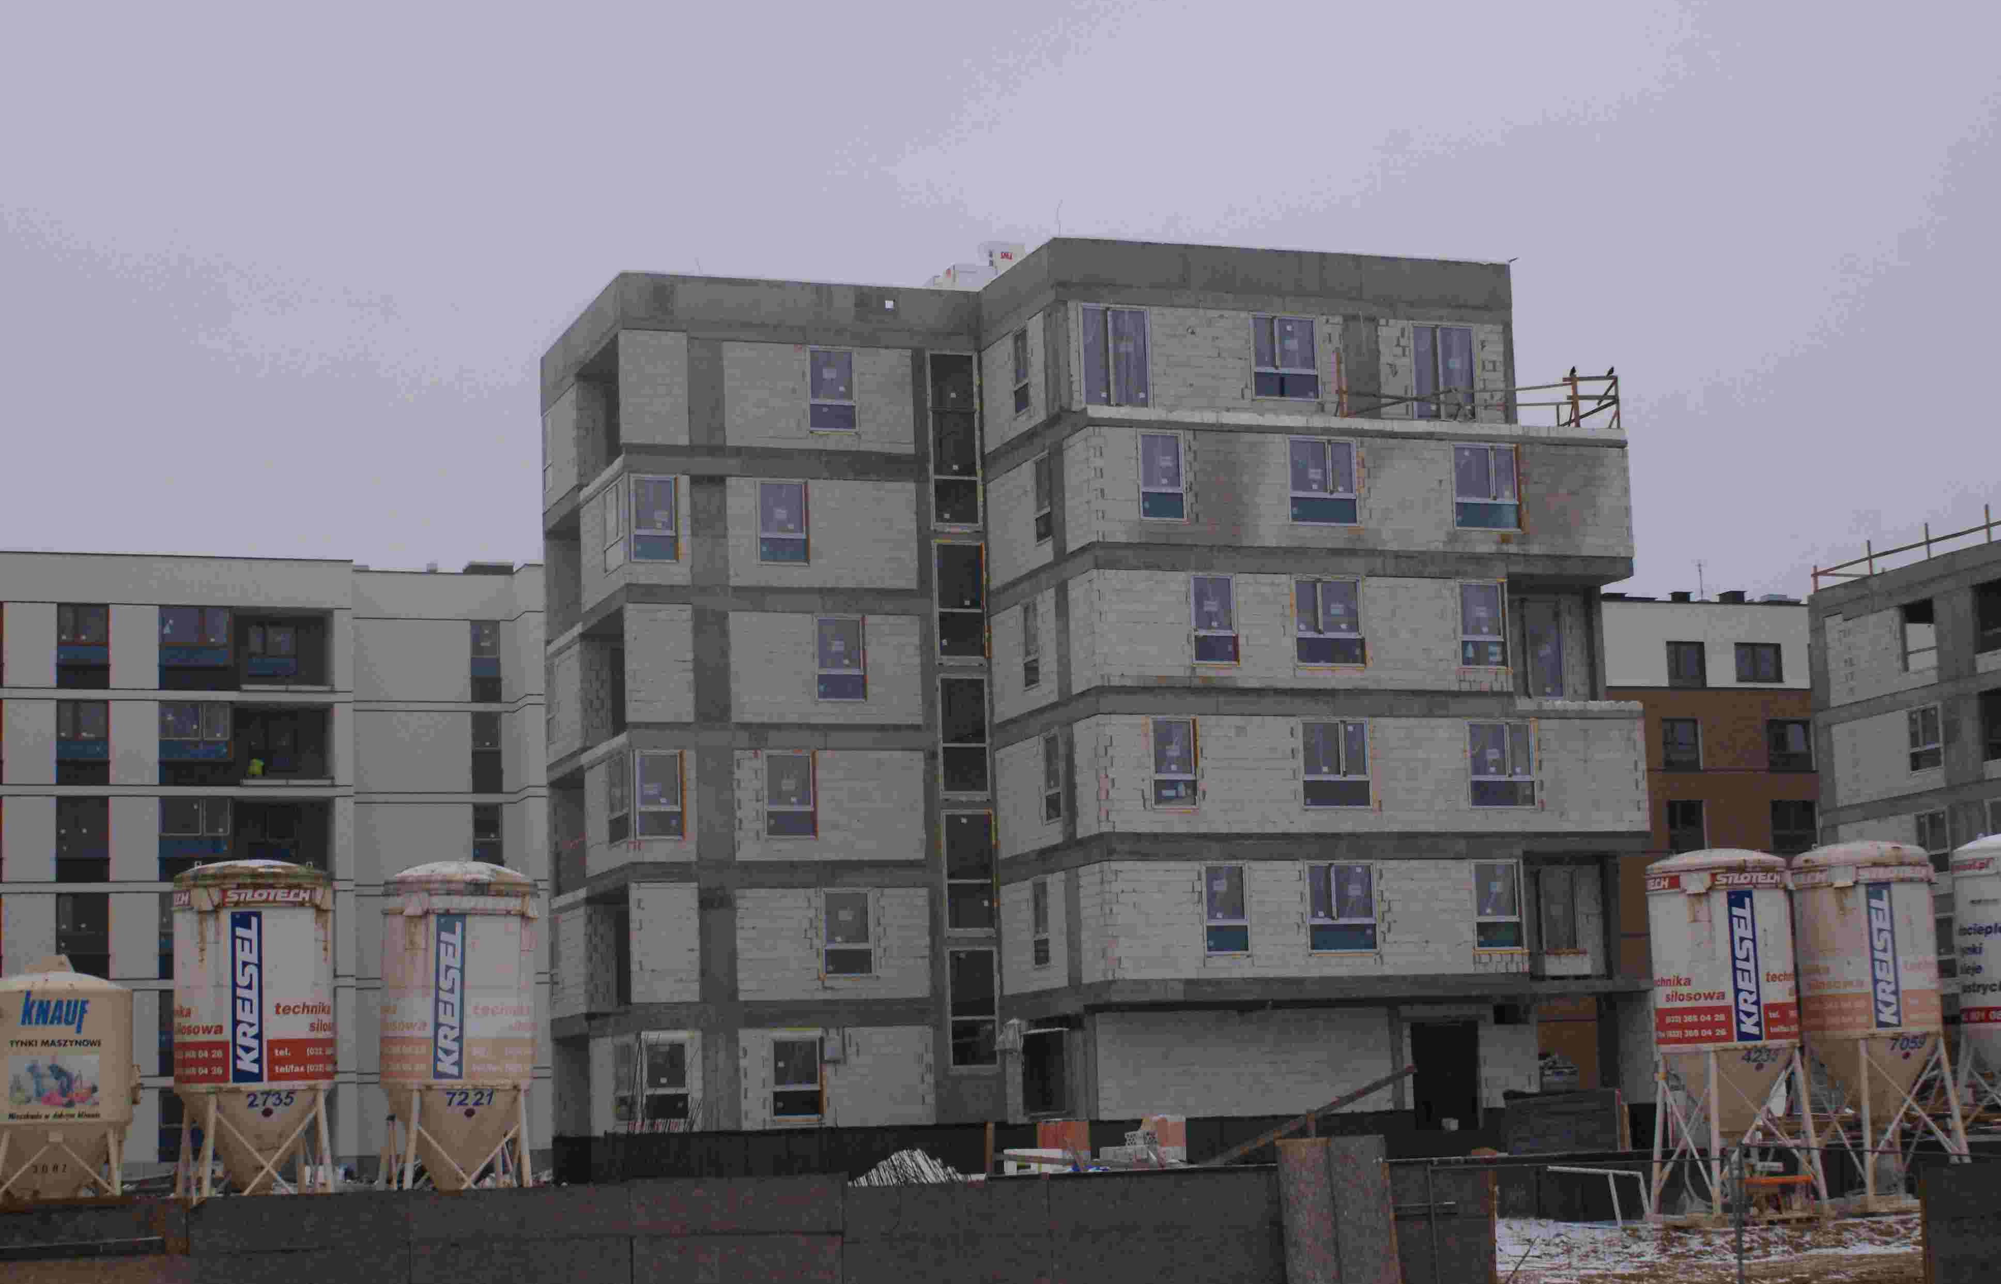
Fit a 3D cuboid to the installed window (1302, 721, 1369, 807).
[{"bbox_3d":[6.690,2.432,66.605,1.420,1.740,0.100,1,-9,-20],"label":"installed window"}]

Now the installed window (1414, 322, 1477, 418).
[{"bbox_3d":[9.352,-5.693,70.328,1.380,2.020,0.100,1,-9,-20],"label":"installed window"}]

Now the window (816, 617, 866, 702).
[{"bbox_3d":[-3.347,0.360,69.732,1.000,1.750,0.100,1,-9,-20],"label":"window"}]

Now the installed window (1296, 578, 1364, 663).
[{"bbox_3d":[6.605,-0.390,67.007,1.430,1.730,0.100,1,-9,-20],"label":"installed window"}]

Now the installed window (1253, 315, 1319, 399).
[{"bbox_3d":[6.166,-6.160,72.148,1.466,1.738,0.130,1,-9,-19],"label":"installed window"}]

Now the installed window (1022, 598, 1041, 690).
[{"bbox_3d":[0.655,0.054,70.150,0.120,1.796,1.065,1,-9,-19],"label":"installed window"}]

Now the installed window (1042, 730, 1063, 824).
[{"bbox_3d":[1.077,2.791,68.796,0.120,1.782,1.085,1,-9,-19],"label":"installed window"}]

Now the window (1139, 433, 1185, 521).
[{"bbox_3d":[3.283,-3.360,67.737,0.957,1.779,0.120,1,-9,-18],"label":"window"}]

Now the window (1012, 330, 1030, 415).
[{"bbox_3d":[0.459,-5.874,72.794,0.130,1.757,0.713,1,-9,-19],"label":"window"}]

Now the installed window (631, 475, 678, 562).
[{"bbox_3d":[-7.475,-2.664,72.073,1.031,1.800,0.130,1,-9,-19],"label":"installed window"}]

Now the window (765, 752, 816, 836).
[{"bbox_3d":[-4.546,3.310,72.181,1.100,1.814,0.130,1,-9,-19],"label":"window"}]

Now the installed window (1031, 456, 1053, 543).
[{"bbox_3d":[0.846,-2.920,68.281,0.100,1.700,0.920,1,-9,-20],"label":"installed window"}]

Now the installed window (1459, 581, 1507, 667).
[{"bbox_3d":[9.863,-0.350,68.168,0.990,1.720,0.100,1,-9,-20],"label":"installed window"}]

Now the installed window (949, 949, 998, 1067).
[{"bbox_3d":[-0.584,7.793,71.218,1.040,2.503,0.120,1,-9,-18],"label":"installed window"}]

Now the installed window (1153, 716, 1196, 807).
[{"bbox_3d":[3.558,2.452,68.462,0.932,1.818,0.130,1,-9,-19],"label":"installed window"}]

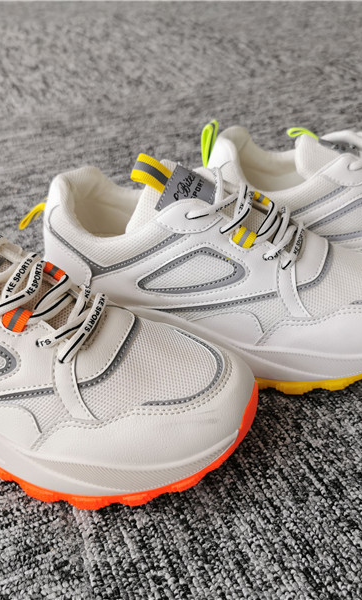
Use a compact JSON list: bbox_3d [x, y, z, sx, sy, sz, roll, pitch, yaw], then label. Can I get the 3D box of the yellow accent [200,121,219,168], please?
[{"bbox_3d":[0.022,-0.121,0.482,0.012,0.034,0.018,6,35,12],"label":"yellow accent"}]

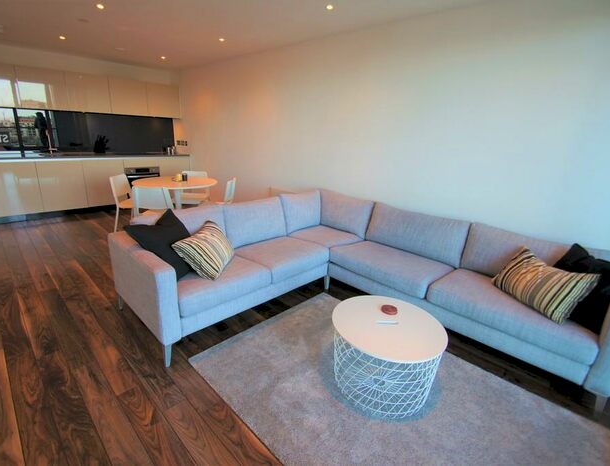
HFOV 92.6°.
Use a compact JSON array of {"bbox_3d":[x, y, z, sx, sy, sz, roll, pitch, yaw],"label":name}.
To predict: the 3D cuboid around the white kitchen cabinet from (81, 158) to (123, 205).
[{"bbox_3d":[-3.676,-0.956,5.336,0.580,0.760,0.600,19,24,39],"label":"white kitchen cabinet"}]

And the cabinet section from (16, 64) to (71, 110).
[{"bbox_3d":[-3.916,-2.128,4.329,0.350,0.560,0.600,20,24,39],"label":"cabinet section"}]

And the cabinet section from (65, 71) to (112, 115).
[{"bbox_3d":[-3.529,-2.249,4.713,0.350,0.560,0.600,20,24,39],"label":"cabinet section"}]

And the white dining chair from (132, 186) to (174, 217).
[{"bbox_3d":[-1.788,-0.198,3.587,0.440,0.790,0.490,0,19,-11],"label":"white dining chair"}]

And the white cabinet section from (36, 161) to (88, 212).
[{"bbox_3d":[-3.897,-0.800,4.641,0.580,0.733,0.600,20,24,39],"label":"white cabinet section"}]

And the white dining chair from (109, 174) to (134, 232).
[{"bbox_3d":[-2.307,-0.388,4.064,0.490,0.790,0.440,2,19,-4],"label":"white dining chair"}]

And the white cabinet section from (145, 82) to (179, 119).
[{"bbox_3d":[-2.740,-2.488,5.518,0.350,0.560,0.590,20,24,39],"label":"white cabinet section"}]

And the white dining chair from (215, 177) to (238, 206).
[{"bbox_3d":[-1.267,-0.384,4.223,0.490,0.790,0.440,4,19,1],"label":"white dining chair"}]

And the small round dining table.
[{"bbox_3d":[-1.764,-0.327,4.052,1.050,0.740,1.050,3,19,-1],"label":"small round dining table"}]

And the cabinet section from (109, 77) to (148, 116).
[{"bbox_3d":[-3.135,-2.369,5.112,0.350,0.560,0.600,20,24,39],"label":"cabinet section"}]

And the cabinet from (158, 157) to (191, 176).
[{"bbox_3d":[-2.844,-1.200,6.197,0.580,0.780,0.620,19,24,39],"label":"cabinet"}]

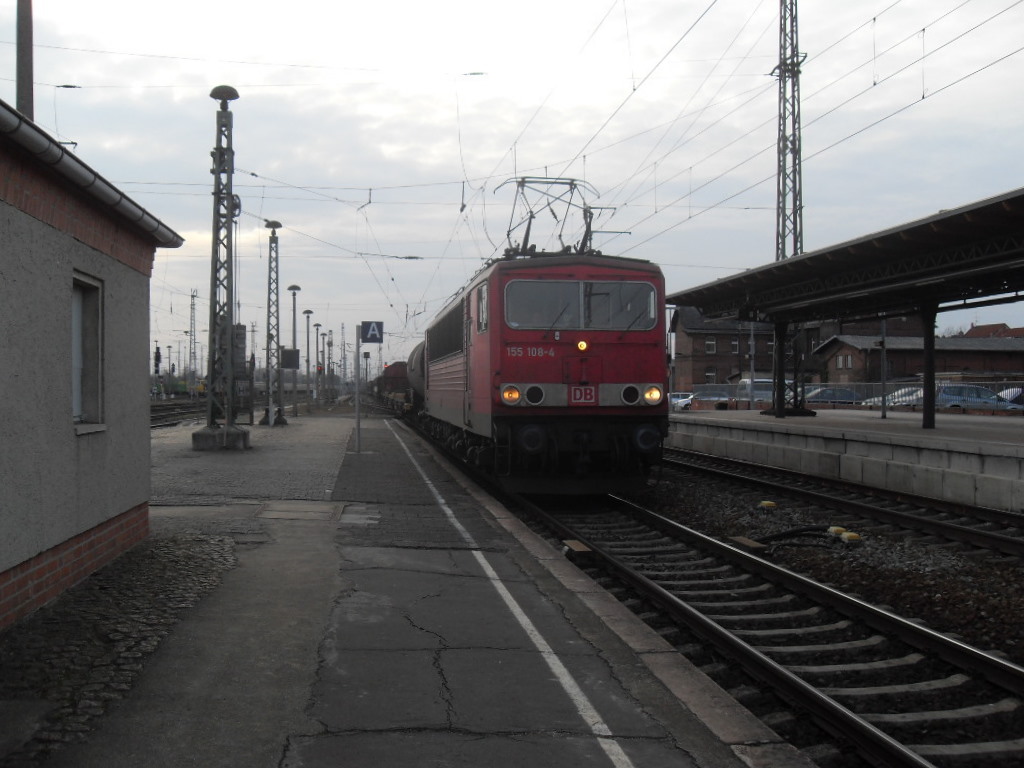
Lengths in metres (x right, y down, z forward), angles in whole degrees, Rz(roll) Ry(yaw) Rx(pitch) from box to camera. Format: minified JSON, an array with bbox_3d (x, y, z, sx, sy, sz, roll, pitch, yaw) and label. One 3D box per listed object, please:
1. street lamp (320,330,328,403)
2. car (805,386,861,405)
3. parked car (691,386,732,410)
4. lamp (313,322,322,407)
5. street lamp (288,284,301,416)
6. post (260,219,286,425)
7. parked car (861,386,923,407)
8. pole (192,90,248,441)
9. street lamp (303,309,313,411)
[{"bbox_3d":[-18.735,-1.503,100.500,0.690,7.086,0.690,0,0,-9],"label":"street lamp"},{"bbox_3d":[15.898,0.948,52.000,4.350,1.430,1.750,0,0,-9],"label":"car"},{"bbox_3d":[13.589,1.244,71.000,4.300,1.430,1.750,0,0,-9],"label":"parked car"},{"bbox_3d":[-16.353,-1.579,85.000,0.700,7.068,0.700,0,0,-9],"label":"lamp"},{"bbox_3d":[-11.634,-1.752,54.000,0.710,7.074,0.710,0,0,-9],"label":"street lamp"},{"bbox_3d":[-9.994,-2.570,42.200,1.100,8.581,1.050,0,0,-9],"label":"post"},{"bbox_3d":[17.365,0.895,43.500,4.300,1.470,1.760,0,0,-9],"label":"parked car"},{"bbox_3d":[-7.241,-2.926,25.200,1.270,9.107,1.250,0,0,-9],"label":"pole"},{"bbox_3d":[-14.142,-1.632,70.000,0.710,7.009,0.710,0,0,-9],"label":"street lamp"}]

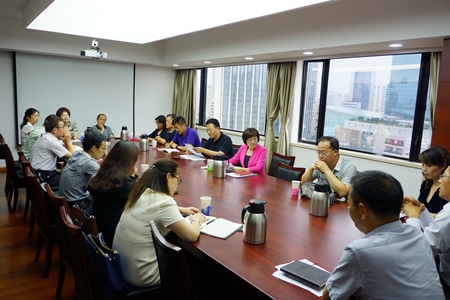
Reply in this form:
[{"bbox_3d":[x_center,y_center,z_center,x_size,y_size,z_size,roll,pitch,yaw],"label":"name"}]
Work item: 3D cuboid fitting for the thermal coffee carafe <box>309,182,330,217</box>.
[{"bbox_3d":[0.746,0.372,2.599,0.180,0.246,0.148,-4,11,-37],"label":"thermal coffee carafe"}]

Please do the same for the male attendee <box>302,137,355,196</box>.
[{"bbox_3d":[1.033,0.522,3.303,0.640,1.280,0.510,-3,10,-33],"label":"male attendee"}]

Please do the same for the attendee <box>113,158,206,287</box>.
[{"bbox_3d":[-0.386,0.654,2.134,0.700,1.230,0.500,-5,12,-40],"label":"attendee"}]

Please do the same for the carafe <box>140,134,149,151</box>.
[{"bbox_3d":[-1.202,-0.110,5.059,0.138,0.244,0.170,2,9,-3],"label":"carafe"}]

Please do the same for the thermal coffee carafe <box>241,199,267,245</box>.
[{"bbox_3d":[0.171,0.428,2.029,0.180,0.250,0.140,-3,10,-30],"label":"thermal coffee carafe"}]

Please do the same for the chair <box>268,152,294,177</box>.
[{"bbox_3d":[0.556,0.535,4.301,0.560,0.920,0.450,-5,11,-39],"label":"chair"}]

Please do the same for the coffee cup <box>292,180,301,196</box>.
[{"bbox_3d":[0.650,0.351,3.055,0.078,0.116,0.078,2,9,0],"label":"coffee cup"}]

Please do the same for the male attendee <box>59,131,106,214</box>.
[{"bbox_3d":[-1.227,0.457,3.135,0.660,1.270,0.500,-5,11,-39],"label":"male attendee"}]

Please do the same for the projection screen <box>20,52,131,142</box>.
[{"bbox_3d":[-3.008,-1.004,7.100,2.349,1.766,0.060,-4,11,-37],"label":"projection screen"}]

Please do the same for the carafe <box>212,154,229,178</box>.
[{"bbox_3d":[-0.034,0.172,3.683,0.180,0.250,0.140,2,8,0],"label":"carafe"}]

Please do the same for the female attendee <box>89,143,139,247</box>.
[{"bbox_3d":[-0.763,0.540,2.716,0.660,1.240,0.480,-6,12,-42],"label":"female attendee"}]

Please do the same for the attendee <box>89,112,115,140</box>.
[{"bbox_3d":[-2.312,-0.081,6.364,0.520,1.190,0.680,-4,11,-35],"label":"attendee"}]

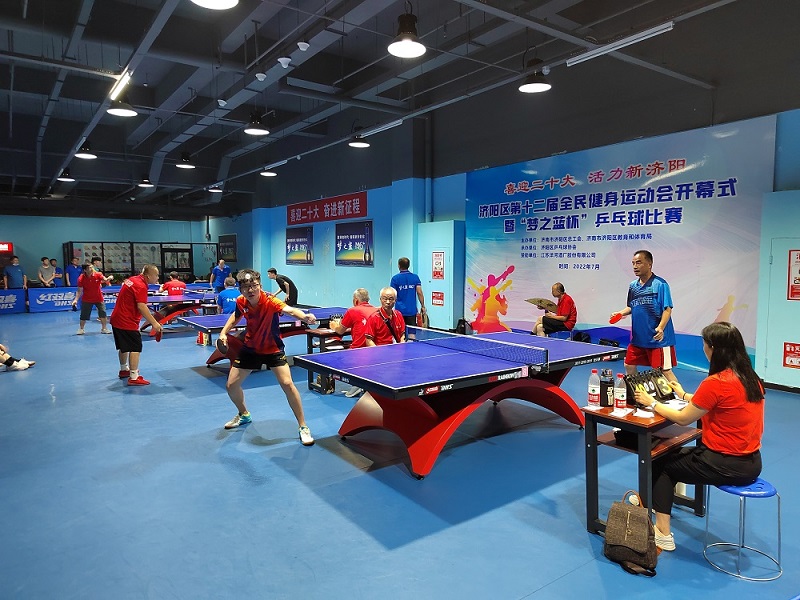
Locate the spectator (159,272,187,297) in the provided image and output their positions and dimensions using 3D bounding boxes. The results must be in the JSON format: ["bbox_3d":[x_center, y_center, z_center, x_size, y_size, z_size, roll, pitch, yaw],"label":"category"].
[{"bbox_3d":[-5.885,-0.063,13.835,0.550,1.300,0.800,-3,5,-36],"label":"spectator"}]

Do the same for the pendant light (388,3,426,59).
[{"bbox_3d":[0.079,-2.869,5.681,0.420,0.380,0.420,0,4,0],"label":"pendant light"}]

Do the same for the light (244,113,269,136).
[{"bbox_3d":[-2.497,-3.102,9.229,0.420,0.350,0.420,-3,5,-36],"label":"light"}]

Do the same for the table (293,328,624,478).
[{"bbox_3d":[0.625,0.819,4.952,2.740,0.860,1.640,-3,5,-36],"label":"table"}]

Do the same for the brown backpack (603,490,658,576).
[{"bbox_3d":[1.243,1.226,2.842,0.255,0.330,0.190,2,5,29],"label":"brown backpack"}]

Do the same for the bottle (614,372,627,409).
[{"bbox_3d":[1.346,0.544,3.236,0.068,0.218,0.068,-3,5,-36],"label":"bottle"}]

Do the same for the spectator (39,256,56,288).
[{"bbox_3d":[-11.347,-0.517,17.118,0.520,1.730,0.320,-3,5,-36],"label":"spectator"}]

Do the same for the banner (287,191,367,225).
[{"bbox_3d":[-2.294,-2.658,15.786,0.050,0.660,4.550,-3,5,-38],"label":"banner"}]

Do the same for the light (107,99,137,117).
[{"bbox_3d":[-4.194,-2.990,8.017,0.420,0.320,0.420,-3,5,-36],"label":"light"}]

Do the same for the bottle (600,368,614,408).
[{"bbox_3d":[1.249,0.520,3.191,0.080,0.222,0.080,0,4,0],"label":"bottle"}]

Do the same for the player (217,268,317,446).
[{"bbox_3d":[-1.189,0.488,4.892,0.900,1.550,0.750,-1,4,-9],"label":"player"}]

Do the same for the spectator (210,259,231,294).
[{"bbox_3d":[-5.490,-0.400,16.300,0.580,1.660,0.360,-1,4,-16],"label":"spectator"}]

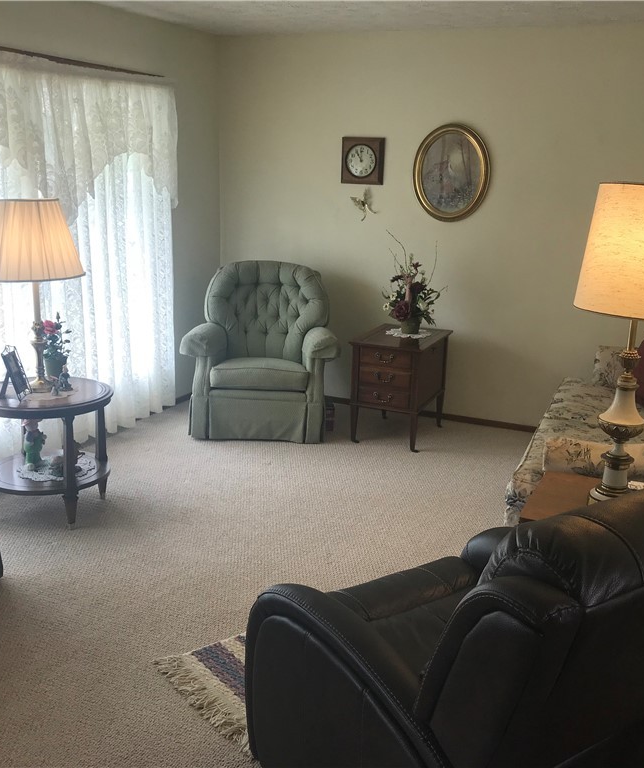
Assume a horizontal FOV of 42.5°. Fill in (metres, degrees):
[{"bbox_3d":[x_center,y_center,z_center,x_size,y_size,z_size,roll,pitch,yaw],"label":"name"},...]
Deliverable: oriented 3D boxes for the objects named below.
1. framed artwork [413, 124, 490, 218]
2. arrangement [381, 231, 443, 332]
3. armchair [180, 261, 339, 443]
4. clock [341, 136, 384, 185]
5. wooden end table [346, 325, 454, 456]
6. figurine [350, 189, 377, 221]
[{"bbox_3d":[0.799,-1.301,5.130,0.495,0.595,0.040,8,17,23],"label":"framed artwork"},{"bbox_3d":[0.569,-0.619,5.107,0.370,0.620,0.320,8,17,23],"label":"arrangement"},{"bbox_3d":[-0.362,-0.251,5.298,0.930,1.010,0.880,2,15,2],"label":"armchair"},{"bbox_3d":[0.264,-1.435,5.337,0.290,0.285,0.055,8,17,23],"label":"clock"},{"bbox_3d":[0.486,0.010,5.161,0.447,0.625,0.632,8,17,23],"label":"wooden end table"},{"bbox_3d":[0.266,-1.158,5.384,0.170,0.200,0.090,8,17,23],"label":"figurine"}]

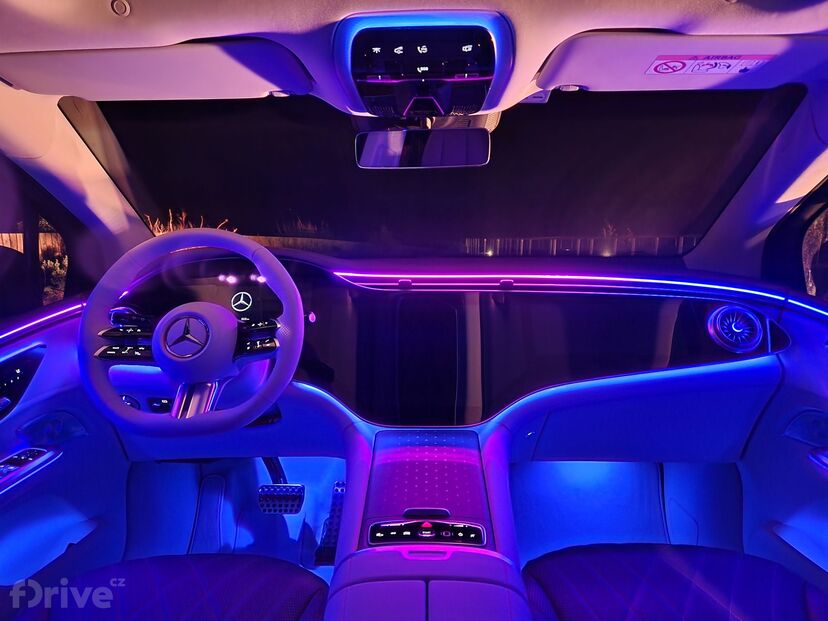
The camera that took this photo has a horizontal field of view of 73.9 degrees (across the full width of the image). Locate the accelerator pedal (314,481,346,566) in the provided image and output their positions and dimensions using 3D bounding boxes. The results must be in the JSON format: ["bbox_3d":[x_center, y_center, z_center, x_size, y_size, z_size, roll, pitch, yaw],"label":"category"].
[{"bbox_3d":[-0.204,0.524,1.360,0.065,0.210,0.040,0,-30,1],"label":"accelerator pedal"}]

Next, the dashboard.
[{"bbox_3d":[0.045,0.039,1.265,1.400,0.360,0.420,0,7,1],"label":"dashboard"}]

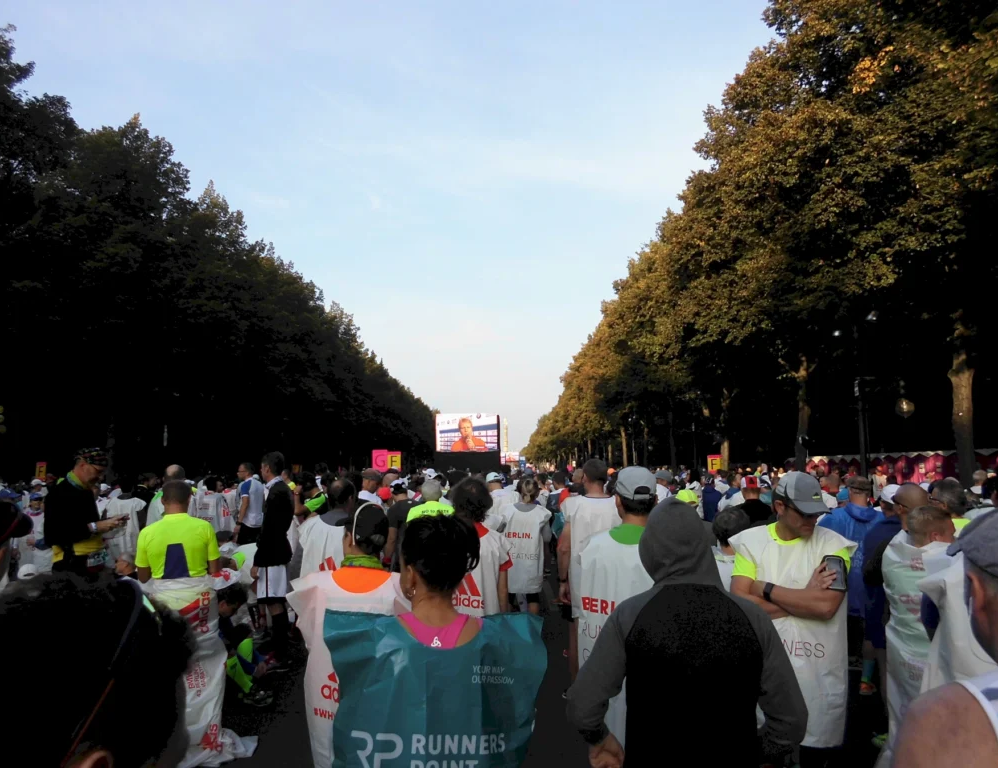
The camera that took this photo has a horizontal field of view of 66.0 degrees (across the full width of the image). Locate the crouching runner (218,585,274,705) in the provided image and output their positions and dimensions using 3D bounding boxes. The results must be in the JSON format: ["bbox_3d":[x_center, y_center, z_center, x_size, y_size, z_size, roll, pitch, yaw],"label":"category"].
[{"bbox_3d":[-1.926,1.895,5.707,0.700,0.840,0.520,-2,-7,22],"label":"crouching runner"}]

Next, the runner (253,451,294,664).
[{"bbox_3d":[-1.934,1.498,6.626,0.340,1.830,0.480,-2,-7,16],"label":"runner"}]

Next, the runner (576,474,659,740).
[{"bbox_3d":[0.539,1.201,2.989,0.540,1.750,0.340,0,-6,2],"label":"runner"}]

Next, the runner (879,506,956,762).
[{"bbox_3d":[1.788,1.286,3.131,0.520,1.610,0.360,-3,-7,28],"label":"runner"}]

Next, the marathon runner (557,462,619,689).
[{"bbox_3d":[0.705,1.442,5.797,0.540,1.760,0.360,1,-6,-7],"label":"marathon runner"}]

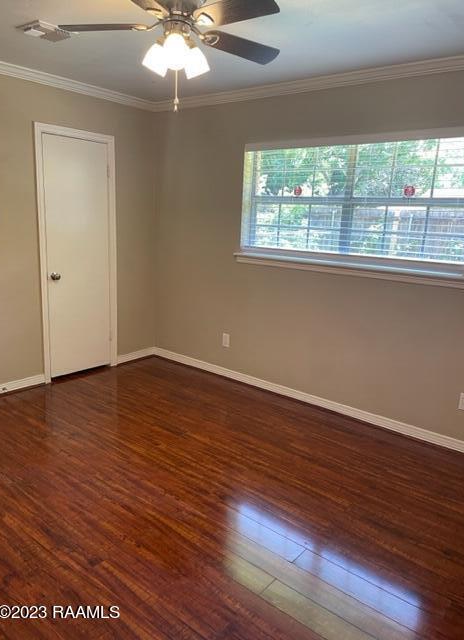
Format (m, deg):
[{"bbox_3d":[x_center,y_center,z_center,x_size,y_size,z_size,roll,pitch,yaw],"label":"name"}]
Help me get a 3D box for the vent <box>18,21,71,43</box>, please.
[{"bbox_3d":[-1.040,-1.606,2.710,0.230,0.035,0.237,12,16,38],"label":"vent"}]

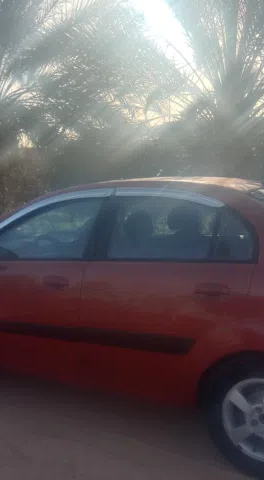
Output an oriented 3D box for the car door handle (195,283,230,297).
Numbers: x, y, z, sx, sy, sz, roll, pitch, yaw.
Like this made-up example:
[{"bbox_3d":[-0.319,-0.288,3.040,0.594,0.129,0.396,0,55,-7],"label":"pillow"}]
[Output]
[{"bbox_3d":[0.384,0.236,2.381,0.178,0.052,0.045,2,6,29],"label":"car door handle"}]

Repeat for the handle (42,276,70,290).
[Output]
[{"bbox_3d":[-0.429,0.247,2.833,0.178,0.052,0.045,2,6,29],"label":"handle"}]

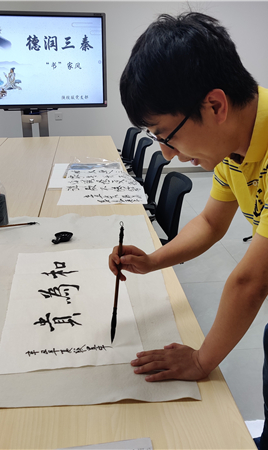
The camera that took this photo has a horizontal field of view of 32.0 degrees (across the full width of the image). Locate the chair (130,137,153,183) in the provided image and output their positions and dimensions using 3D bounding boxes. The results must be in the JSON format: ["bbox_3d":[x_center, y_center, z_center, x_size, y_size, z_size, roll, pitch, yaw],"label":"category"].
[{"bbox_3d":[-0.147,-0.187,3.572,0.580,0.910,0.590,-2,19,-6],"label":"chair"}]

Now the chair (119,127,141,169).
[{"bbox_3d":[-0.229,-0.393,4.183,0.580,0.910,0.590,-2,19,-6],"label":"chair"}]

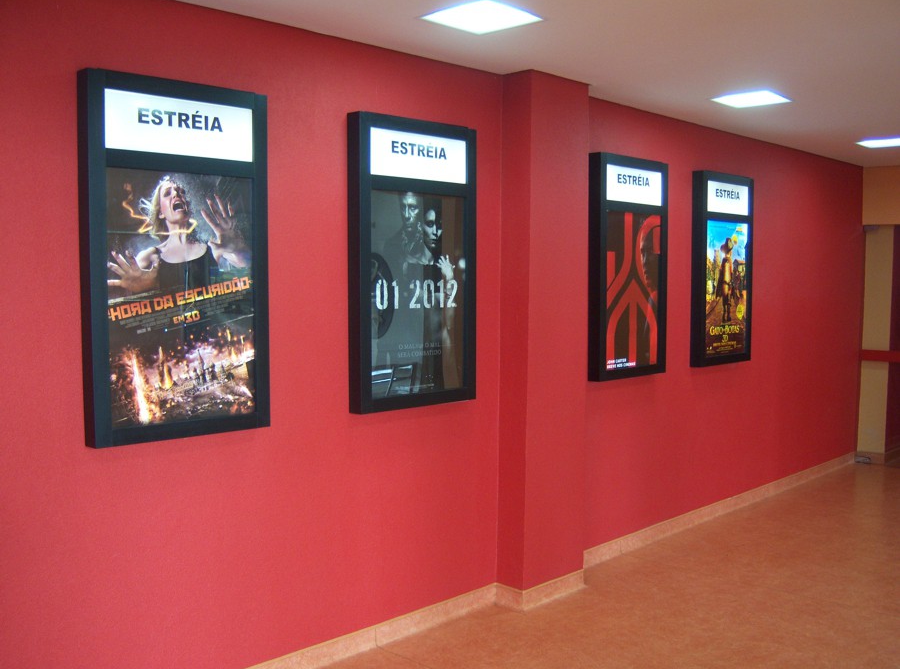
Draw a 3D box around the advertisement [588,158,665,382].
[{"bbox_3d":[1.116,-0.409,5.797,0.084,1.350,0.758,3,5,44],"label":"advertisement"}]

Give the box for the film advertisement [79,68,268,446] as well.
[{"bbox_3d":[-1.027,-0.278,3.564,0.084,1.350,0.758,3,5,44],"label":"film advertisement"}]

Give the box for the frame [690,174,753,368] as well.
[{"bbox_3d":[1.953,-0.458,6.678,0.084,1.350,0.758,3,5,44],"label":"frame"}]

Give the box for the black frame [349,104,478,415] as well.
[{"bbox_3d":[-0.163,-0.332,4.465,0.084,1.350,0.758,3,5,44],"label":"black frame"}]

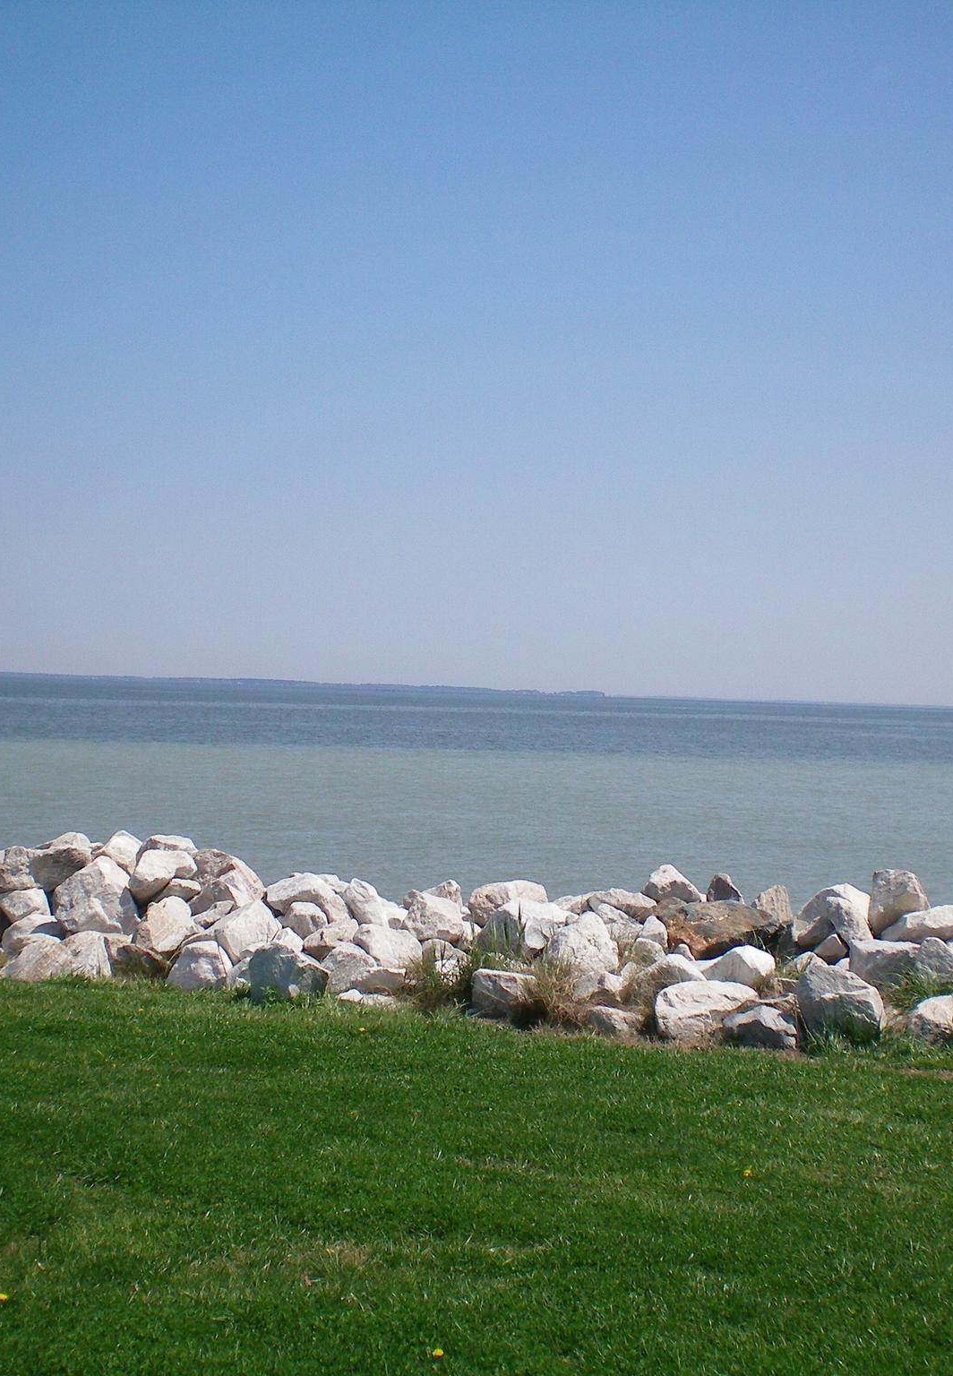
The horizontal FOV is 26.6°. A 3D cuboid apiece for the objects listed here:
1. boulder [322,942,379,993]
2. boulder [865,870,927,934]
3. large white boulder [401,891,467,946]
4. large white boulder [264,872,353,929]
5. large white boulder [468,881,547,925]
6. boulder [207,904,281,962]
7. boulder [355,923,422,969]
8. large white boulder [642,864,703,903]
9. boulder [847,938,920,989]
[{"bbox_3d":[-0.638,1.429,10.300,0.298,0.269,0.300,2,0,-3],"label":"boulder"},{"bbox_3d":[2.302,1.170,11.000,0.334,0.357,0.330,2,0,12],"label":"boulder"},{"bbox_3d":[-0.251,1.364,11.978,0.380,0.309,0.380,2,0,-1],"label":"large white boulder"},{"bbox_3d":[-1.036,1.309,12.387,0.530,0.328,0.460,2,0,-5],"label":"large white boulder"},{"bbox_3d":[0.187,1.320,12.200,0.477,0.295,0.405,2,0,0],"label":"large white boulder"},{"bbox_3d":[-1.249,1.318,10.800,0.396,0.320,0.360,2,0,-6],"label":"boulder"},{"bbox_3d":[-0.525,1.533,11.900,0.390,0.288,0.332,2,0,0],"label":"boulder"},{"bbox_3d":[1.170,1.187,11.999,0.356,0.259,0.360,2,0,6],"label":"large white boulder"},{"bbox_3d":[2.032,1.381,10.000,0.380,0.275,0.360,2,0,12],"label":"boulder"}]

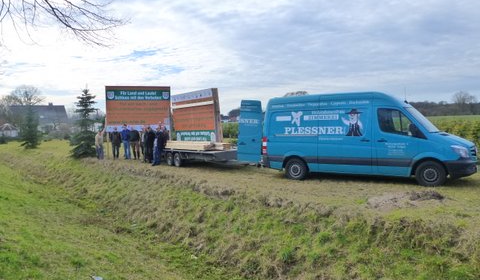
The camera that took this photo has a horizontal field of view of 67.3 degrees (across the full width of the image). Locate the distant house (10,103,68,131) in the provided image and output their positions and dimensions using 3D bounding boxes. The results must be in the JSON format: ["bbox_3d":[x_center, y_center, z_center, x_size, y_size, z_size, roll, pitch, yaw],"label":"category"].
[{"bbox_3d":[-49.500,-4.400,88.500,13.500,8.600,9.000,0,0,-18],"label":"distant house"}]

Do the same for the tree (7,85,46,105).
[{"bbox_3d":[-61.000,-7.800,103.000,11.000,15.500,11.000,0,0,0],"label":"tree"}]

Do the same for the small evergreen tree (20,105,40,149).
[{"bbox_3d":[-25.600,-1.600,44.000,2.500,5.400,2.500,0,0,0],"label":"small evergreen tree"}]

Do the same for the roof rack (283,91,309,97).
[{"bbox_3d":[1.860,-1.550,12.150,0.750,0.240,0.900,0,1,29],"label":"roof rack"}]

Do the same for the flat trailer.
[{"bbox_3d":[-1.370,0.630,16.250,2.100,1.100,6.100,0,0,-33],"label":"flat trailer"}]

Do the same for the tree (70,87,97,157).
[{"bbox_3d":[-10.600,-1.200,24.400,2.000,4.800,2.000,0,0,0],"label":"tree"}]

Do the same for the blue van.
[{"bbox_3d":[3.690,-0.080,11.050,5.910,2.720,2.000,0,0,31],"label":"blue van"}]

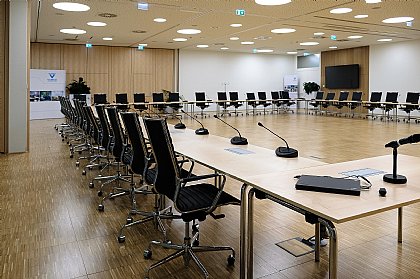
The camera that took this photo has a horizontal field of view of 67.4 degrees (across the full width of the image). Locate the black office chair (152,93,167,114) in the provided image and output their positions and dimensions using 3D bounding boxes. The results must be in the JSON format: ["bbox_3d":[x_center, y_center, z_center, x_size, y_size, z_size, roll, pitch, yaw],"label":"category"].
[{"bbox_3d":[-2.118,-1.386,13.315,0.600,1.090,0.630,-4,10,-25],"label":"black office chair"}]

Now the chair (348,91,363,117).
[{"bbox_3d":[6.513,-1.588,14.250,0.660,1.100,0.620,-4,9,-29],"label":"chair"}]

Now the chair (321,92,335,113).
[{"bbox_3d":[5.713,-1.718,15.322,0.630,1.090,0.600,-5,11,-28],"label":"chair"}]

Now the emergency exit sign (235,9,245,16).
[{"bbox_3d":[0.756,-3.094,7.700,0.260,0.150,0.040,-5,9,-30],"label":"emergency exit sign"}]

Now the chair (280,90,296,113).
[{"bbox_3d":[4.017,-1.881,16.100,0.620,1.100,0.660,-5,9,-30],"label":"chair"}]

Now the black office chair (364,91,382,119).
[{"bbox_3d":[6.945,-1.384,13.302,0.630,1.090,0.600,-5,11,-28],"label":"black office chair"}]

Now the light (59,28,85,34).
[{"bbox_3d":[-4.834,-3.817,11.150,0.900,0.060,0.900,-5,9,-30],"label":"light"}]

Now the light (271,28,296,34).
[{"bbox_3d":[2.596,-3.800,11.050,0.900,0.060,0.900,0,8,0],"label":"light"}]

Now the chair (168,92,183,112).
[{"bbox_3d":[-1.472,-1.440,13.638,0.600,1.090,0.630,-4,10,-25],"label":"chair"}]

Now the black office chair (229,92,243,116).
[{"bbox_3d":[1.214,-1.665,14.800,0.620,1.100,0.660,-5,9,-30],"label":"black office chair"}]

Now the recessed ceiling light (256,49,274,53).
[{"bbox_3d":[3.077,-4.923,17.600,0.900,0.060,0.900,0,9,0],"label":"recessed ceiling light"}]

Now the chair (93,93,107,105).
[{"bbox_3d":[-4.258,-1.210,12.245,0.600,1.090,0.630,-4,10,-25],"label":"chair"}]

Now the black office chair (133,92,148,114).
[{"bbox_3d":[-2.902,-1.375,13.100,0.620,1.100,0.660,-5,9,-30],"label":"black office chair"}]

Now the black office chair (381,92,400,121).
[{"bbox_3d":[7.297,-1.289,12.725,0.630,1.090,0.600,-5,11,-28],"label":"black office chair"}]

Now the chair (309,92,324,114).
[{"bbox_3d":[5.415,-1.799,15.812,0.630,1.090,0.600,-5,11,-28],"label":"chair"}]

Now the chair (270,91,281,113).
[{"bbox_3d":[3.384,-1.813,15.700,0.620,1.100,0.660,-5,9,-30],"label":"chair"}]

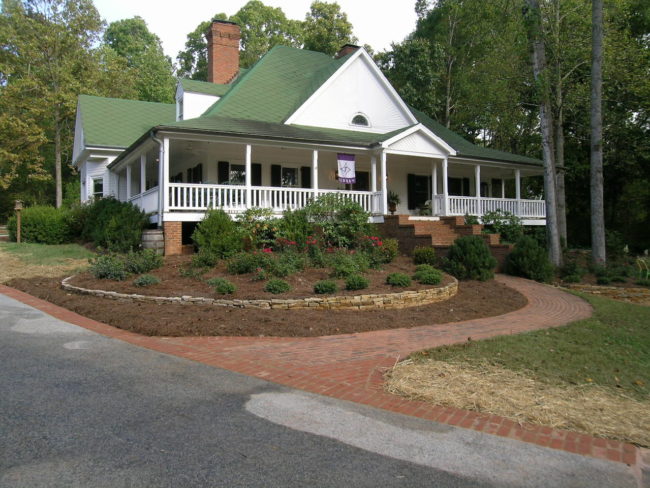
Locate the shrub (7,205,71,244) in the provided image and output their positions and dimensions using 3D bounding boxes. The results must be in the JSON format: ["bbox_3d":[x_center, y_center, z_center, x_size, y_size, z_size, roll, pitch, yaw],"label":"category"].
[{"bbox_3d":[-11.438,-0.759,21.000,2.450,1.557,2.200,-1,-1,-32],"label":"shrub"}]

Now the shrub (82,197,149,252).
[{"bbox_3d":[-7.209,-0.662,18.100,2.200,1.875,2.100,-1,-1,-32],"label":"shrub"}]

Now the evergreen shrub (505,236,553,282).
[{"bbox_3d":[7.192,0.519,18.500,1.700,1.635,1.650,-1,-1,-32],"label":"evergreen shrub"}]

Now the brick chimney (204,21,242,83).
[{"bbox_3d":[-5.150,-9.513,26.910,1.487,3.309,0.900,-1,-1,-32],"label":"brick chimney"}]

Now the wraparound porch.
[{"bbox_3d":[1.498,-2.229,25.481,20.500,3.050,8.800,-1,-1,-32],"label":"wraparound porch"}]

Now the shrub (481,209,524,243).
[{"bbox_3d":[7.686,-0.665,22.899,1.750,1.500,1.650,-1,-1,-32],"label":"shrub"}]

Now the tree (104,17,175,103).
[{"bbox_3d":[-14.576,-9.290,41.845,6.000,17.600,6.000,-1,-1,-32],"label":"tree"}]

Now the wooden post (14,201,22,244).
[{"bbox_3d":[-11.537,-0.809,19.800,0.280,1.581,0.280,-1,-1,-32],"label":"wooden post"}]

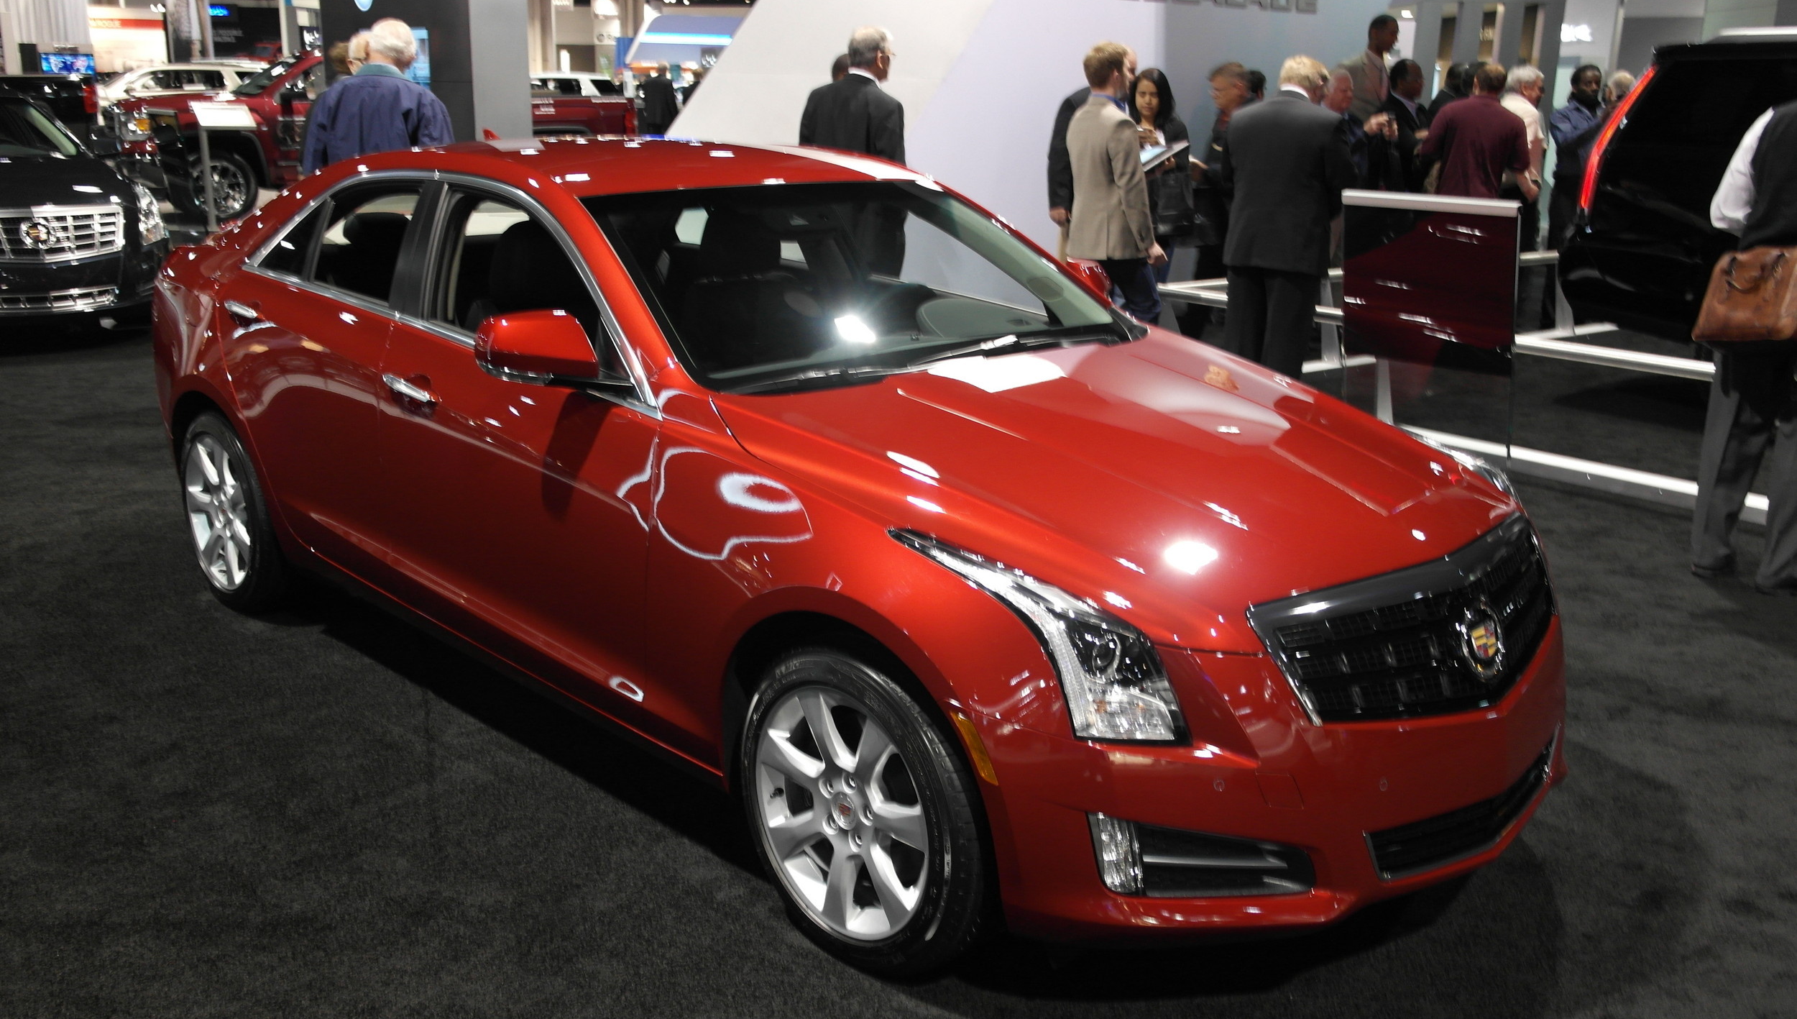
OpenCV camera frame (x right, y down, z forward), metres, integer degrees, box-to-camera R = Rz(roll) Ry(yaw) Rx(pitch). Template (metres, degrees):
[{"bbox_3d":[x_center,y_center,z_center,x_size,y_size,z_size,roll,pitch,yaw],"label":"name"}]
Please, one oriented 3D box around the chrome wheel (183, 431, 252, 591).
[{"bbox_3d":[-2.037,-0.005,4.682,0.485,0.485,0.180,16,21,42],"label":"chrome wheel"}]

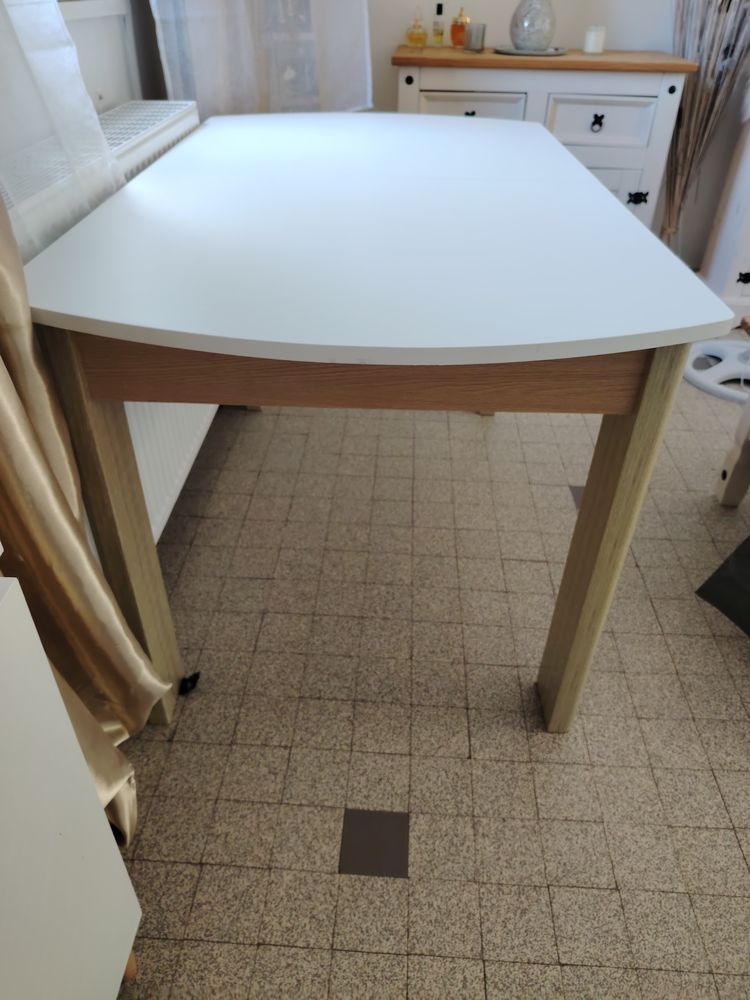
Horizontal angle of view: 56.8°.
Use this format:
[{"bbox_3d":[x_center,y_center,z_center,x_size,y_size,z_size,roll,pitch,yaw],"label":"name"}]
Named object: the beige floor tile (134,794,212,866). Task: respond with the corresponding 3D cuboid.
[{"bbox_3d":[-0.299,0.505,1.058,0.100,0.010,0.100,3,37,2],"label":"beige floor tile"}]

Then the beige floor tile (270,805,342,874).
[{"bbox_3d":[-0.098,0.511,1.046,0.099,0.010,0.099,3,37,2],"label":"beige floor tile"}]

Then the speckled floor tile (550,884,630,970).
[{"bbox_3d":[0.298,0.593,0.961,0.100,0.010,0.100,3,37,2],"label":"speckled floor tile"}]

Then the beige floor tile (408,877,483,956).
[{"bbox_3d":[0.097,0.584,0.967,0.100,0.010,0.100,3,37,2],"label":"beige floor tile"}]

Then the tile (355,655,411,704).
[{"bbox_3d":[0.017,0.337,1.281,0.099,0.010,0.099,3,37,2],"label":"tile"}]

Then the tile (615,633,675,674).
[{"bbox_3d":[0.521,0.300,1.349,0.100,0.010,0.100,3,37,2],"label":"tile"}]

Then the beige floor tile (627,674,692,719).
[{"bbox_3d":[0.518,0.360,1.268,0.098,0.010,0.098,3,37,2],"label":"beige floor tile"}]

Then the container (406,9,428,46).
[{"bbox_3d":[0.146,-1.629,2.395,0.068,0.106,0.060,3,37,2],"label":"container"}]

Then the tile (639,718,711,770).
[{"bbox_3d":[0.511,0.420,1.187,0.099,0.010,0.099,3,37,2],"label":"tile"}]

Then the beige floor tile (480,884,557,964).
[{"bbox_3d":[0.196,0.584,0.958,0.099,0.010,0.099,3,37,2],"label":"beige floor tile"}]

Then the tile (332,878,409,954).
[{"bbox_3d":[-0.003,0.577,0.965,0.100,0.010,0.100,3,37,2],"label":"tile"}]

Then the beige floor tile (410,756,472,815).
[{"bbox_3d":[0.107,0.463,1.121,0.098,0.010,0.098,3,37,2],"label":"beige floor tile"}]

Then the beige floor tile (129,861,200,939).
[{"bbox_3d":[-0.304,0.565,0.979,0.100,0.010,0.100,3,37,2],"label":"beige floor tile"}]

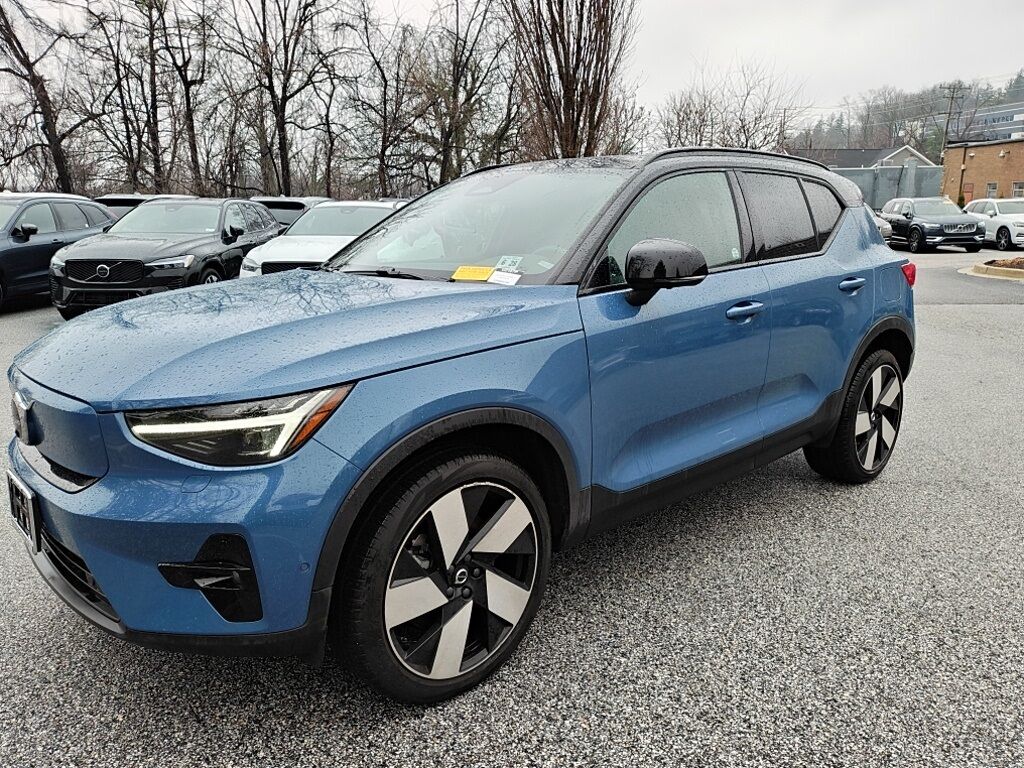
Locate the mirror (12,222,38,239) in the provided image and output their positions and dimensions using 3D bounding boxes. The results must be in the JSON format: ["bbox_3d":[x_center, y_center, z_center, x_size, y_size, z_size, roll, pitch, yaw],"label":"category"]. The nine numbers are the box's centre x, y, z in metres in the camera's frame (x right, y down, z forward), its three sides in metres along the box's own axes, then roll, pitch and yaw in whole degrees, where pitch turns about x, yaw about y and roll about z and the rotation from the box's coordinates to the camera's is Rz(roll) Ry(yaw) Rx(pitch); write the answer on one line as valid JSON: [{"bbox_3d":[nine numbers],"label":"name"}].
[{"bbox_3d":[-6.664,-2.100,10.150,0.260,0.190,0.180,1,12,4],"label":"mirror"}]

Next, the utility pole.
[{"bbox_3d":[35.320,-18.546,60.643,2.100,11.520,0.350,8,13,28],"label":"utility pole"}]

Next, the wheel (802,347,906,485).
[{"bbox_3d":[1.810,0.153,3.894,0.710,0.710,0.255,-11,15,-41],"label":"wheel"}]

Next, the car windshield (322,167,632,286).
[{"bbox_3d":[-0.139,-0.666,3.019,1.440,0.140,0.840,13,48,47],"label":"car windshield"}]

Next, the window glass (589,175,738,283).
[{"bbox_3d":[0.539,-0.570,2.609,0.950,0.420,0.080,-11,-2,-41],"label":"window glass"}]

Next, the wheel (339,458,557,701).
[{"bbox_3d":[-0.195,0.524,2.127,0.715,0.715,0.240,-11,16,-43],"label":"wheel"}]

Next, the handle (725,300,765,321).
[{"bbox_3d":[0.861,-0.277,2.741,0.225,0.055,0.060,-11,15,-41],"label":"handle"}]

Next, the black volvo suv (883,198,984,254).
[{"bbox_3d":[14.303,-5.472,25.375,1.960,1.776,4.950,1,11,9],"label":"black volvo suv"}]

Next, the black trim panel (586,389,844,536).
[{"bbox_3d":[0.871,0.268,2.910,1.750,0.280,0.100,-10,16,-41],"label":"black trim panel"}]

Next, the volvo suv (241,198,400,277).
[{"bbox_3d":[-2.262,-1.935,11.071,2.000,1.660,4.700,1,13,6],"label":"volvo suv"}]

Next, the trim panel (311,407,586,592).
[{"bbox_3d":[-0.121,0.324,2.010,0.950,0.520,0.110,-10,16,-41],"label":"trim panel"}]

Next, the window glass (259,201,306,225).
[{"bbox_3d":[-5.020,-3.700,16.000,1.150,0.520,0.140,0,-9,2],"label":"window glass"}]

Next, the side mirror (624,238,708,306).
[{"bbox_3d":[0.475,-0.362,2.384,0.190,0.210,0.240,-11,15,-41],"label":"side mirror"}]

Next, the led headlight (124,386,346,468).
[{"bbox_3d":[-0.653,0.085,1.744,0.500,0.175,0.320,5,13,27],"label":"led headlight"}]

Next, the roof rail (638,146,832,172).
[{"bbox_3d":[1.023,-0.962,3.221,1.530,0.100,0.070,-11,15,-41],"label":"roof rail"}]

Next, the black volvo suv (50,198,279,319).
[{"bbox_3d":[-4.750,-1.989,11.134,2.000,1.660,4.700,1,14,4],"label":"black volvo suv"}]

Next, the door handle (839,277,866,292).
[{"bbox_3d":[1.537,-0.450,3.340,0.220,0.050,0.050,-10,16,-41],"label":"door handle"}]

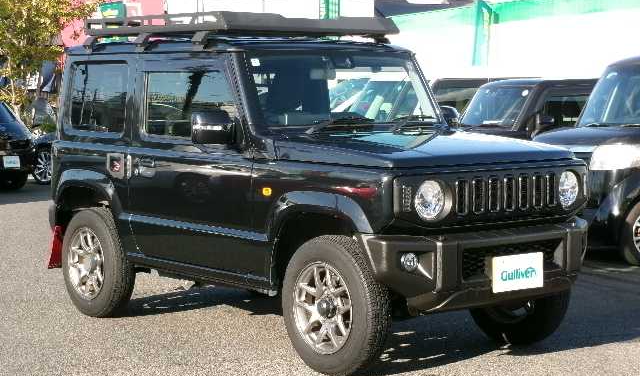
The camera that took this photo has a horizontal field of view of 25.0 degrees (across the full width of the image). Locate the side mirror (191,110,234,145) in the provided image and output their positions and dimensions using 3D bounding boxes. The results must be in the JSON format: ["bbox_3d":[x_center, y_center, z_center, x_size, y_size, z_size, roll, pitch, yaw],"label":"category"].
[{"bbox_3d":[-0.547,-0.310,7.361,0.192,0.167,0.116,-4,5,-38],"label":"side mirror"}]

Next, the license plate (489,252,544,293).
[{"bbox_3d":[0.940,0.402,6.826,0.333,0.167,0.015,-4,5,-38],"label":"license plate"}]

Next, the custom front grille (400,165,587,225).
[{"bbox_3d":[0.856,0.039,6.903,1.273,0.273,0.111,-4,5,-38],"label":"custom front grille"}]

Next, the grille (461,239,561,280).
[{"bbox_3d":[0.905,0.330,6.864,0.697,0.167,0.056,-4,5,-38],"label":"grille"}]

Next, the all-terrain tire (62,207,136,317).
[{"bbox_3d":[-1.346,0.449,8.701,0.177,0.685,0.685,-4,5,-38],"label":"all-terrain tire"}]

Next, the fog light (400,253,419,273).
[{"bbox_3d":[0.406,0.340,6.637,0.089,0.091,0.071,-4,5,-38],"label":"fog light"}]

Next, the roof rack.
[{"bbox_3d":[-0.489,-0.902,8.531,1.232,0.192,1.535,-4,5,-38],"label":"roof rack"}]

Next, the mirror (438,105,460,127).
[{"bbox_3d":[0.705,-0.390,8.350,0.192,0.167,0.116,-4,5,-38],"label":"mirror"}]

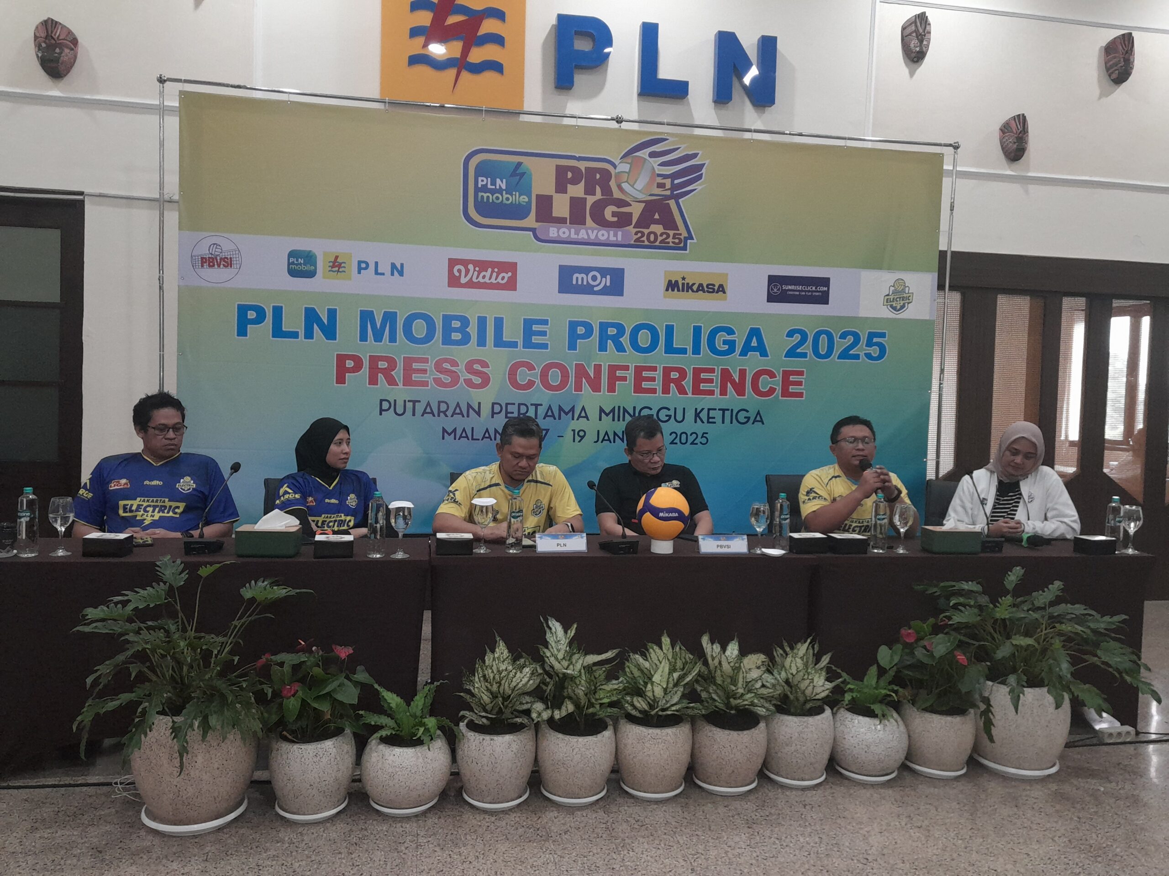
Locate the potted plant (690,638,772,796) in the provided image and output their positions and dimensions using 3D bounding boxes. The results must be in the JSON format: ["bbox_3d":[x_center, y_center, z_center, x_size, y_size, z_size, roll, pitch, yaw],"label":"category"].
[{"bbox_3d":[0.531,0.958,3.222,0.285,0.536,0.285,1,3,-11],"label":"potted plant"}]

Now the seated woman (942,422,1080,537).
[{"bbox_3d":[2.059,0.572,4.338,0.580,1.298,0.780,2,2,3],"label":"seated woman"}]

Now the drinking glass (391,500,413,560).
[{"bbox_3d":[-0.664,0.331,3.298,0.087,0.197,0.087,1,2,-11],"label":"drinking glass"}]

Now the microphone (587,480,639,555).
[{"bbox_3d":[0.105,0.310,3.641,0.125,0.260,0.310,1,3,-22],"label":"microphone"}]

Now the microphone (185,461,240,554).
[{"bbox_3d":[-1.355,0.252,3.316,0.135,0.312,0.250,2,2,-3],"label":"microphone"}]

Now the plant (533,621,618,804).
[{"bbox_3d":[-0.028,0.904,3.075,0.299,0.608,0.299,1,2,-11],"label":"plant"}]

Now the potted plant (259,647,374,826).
[{"bbox_3d":[-0.864,0.927,2.943,0.360,0.542,0.350,1,3,-11],"label":"potted plant"}]

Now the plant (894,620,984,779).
[{"bbox_3d":[1.335,0.961,3.412,0.345,0.558,0.350,1,3,-11],"label":"plant"}]

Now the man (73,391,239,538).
[{"bbox_3d":[-1.728,0.482,3.660,0.660,1.320,0.780,1,2,-20],"label":"man"}]

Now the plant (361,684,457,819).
[{"bbox_3d":[-0.578,0.993,2.974,0.313,0.403,0.313,1,2,-11],"label":"plant"}]

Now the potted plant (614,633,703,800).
[{"bbox_3d":[0.260,0.948,3.169,0.310,0.535,0.300,1,2,-10],"label":"potted plant"}]

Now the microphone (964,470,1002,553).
[{"bbox_3d":[1.689,0.311,3.930,0.120,0.331,0.252,1,2,-15],"label":"microphone"}]

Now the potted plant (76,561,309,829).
[{"bbox_3d":[-1.241,0.782,2.877,0.710,0.810,0.600,1,3,-11],"label":"potted plant"}]

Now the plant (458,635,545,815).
[{"bbox_3d":[-0.278,0.922,3.028,0.291,0.559,0.291,1,2,-11],"label":"plant"}]

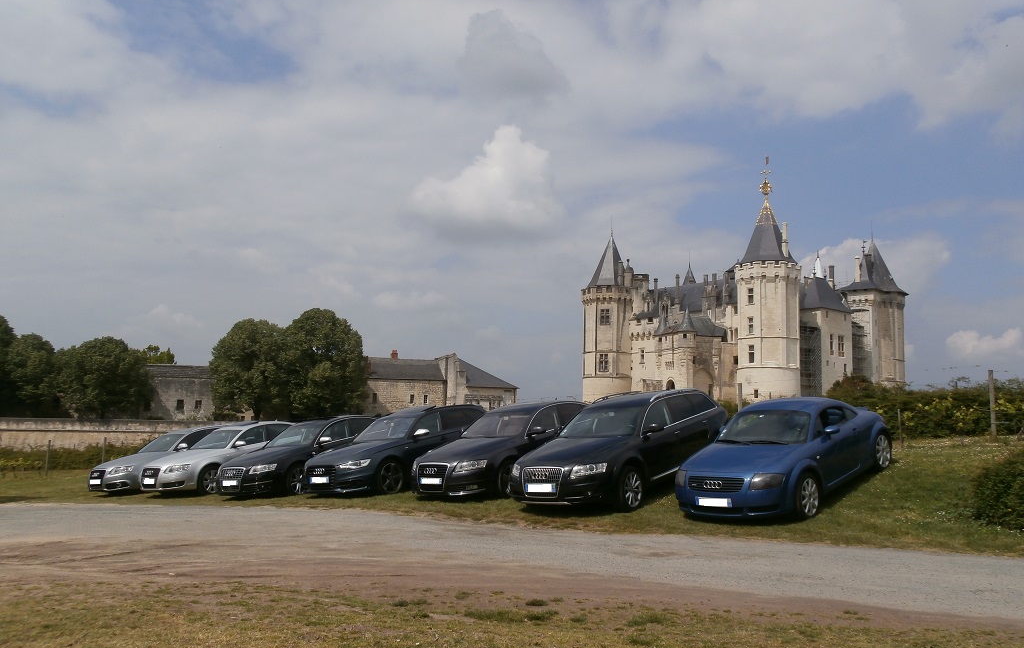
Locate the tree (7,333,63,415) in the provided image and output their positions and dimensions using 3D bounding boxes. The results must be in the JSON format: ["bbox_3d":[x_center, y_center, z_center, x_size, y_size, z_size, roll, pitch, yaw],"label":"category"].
[{"bbox_3d":[-50.246,5.763,93.000,6.916,9.745,6.916,1,-5,0],"label":"tree"}]

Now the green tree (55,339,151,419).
[{"bbox_3d":[-42.553,5.909,92.000,10.159,9.226,10.159,1,-5,0],"label":"green tree"}]

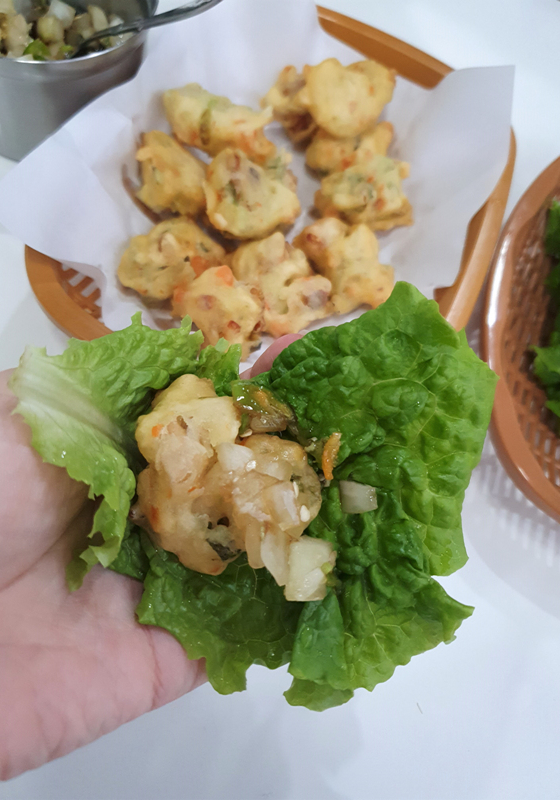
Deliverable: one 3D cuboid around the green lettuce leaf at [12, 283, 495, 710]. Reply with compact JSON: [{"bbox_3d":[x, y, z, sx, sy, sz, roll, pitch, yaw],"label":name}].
[{"bbox_3d":[-0.007,0.026,0.180,0.130,0.055,0.118,3,61,-5],"label":"green lettuce leaf"}]

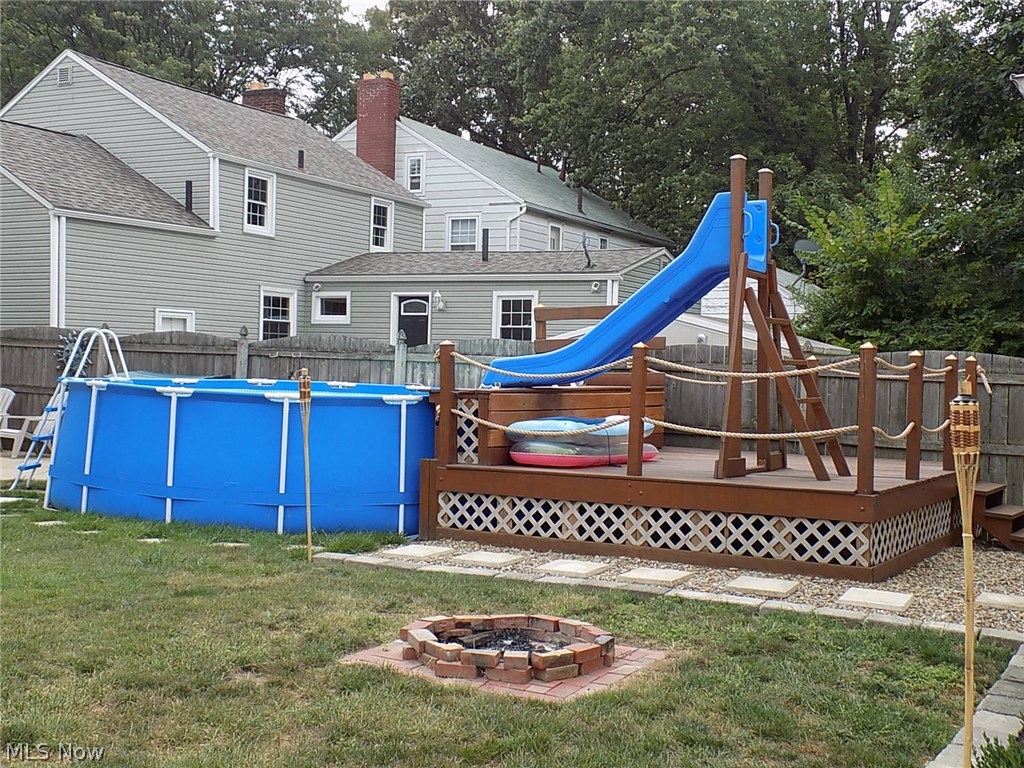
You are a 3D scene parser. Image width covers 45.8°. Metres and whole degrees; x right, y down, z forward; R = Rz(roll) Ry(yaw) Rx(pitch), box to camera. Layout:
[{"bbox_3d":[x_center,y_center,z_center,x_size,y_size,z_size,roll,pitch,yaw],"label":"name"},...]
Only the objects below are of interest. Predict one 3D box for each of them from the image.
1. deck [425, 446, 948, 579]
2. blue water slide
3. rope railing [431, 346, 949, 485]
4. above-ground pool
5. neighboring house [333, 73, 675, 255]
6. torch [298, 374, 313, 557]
[{"bbox_3d":[1.901,1.044,11.013,3.861,0.626,3.989,2,1,32],"label":"deck"},{"bbox_3d":[0.957,-0.753,10.627,2.541,1.615,0.571,2,1,32],"label":"blue water slide"},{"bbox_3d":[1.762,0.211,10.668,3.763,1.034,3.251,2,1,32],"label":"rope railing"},{"bbox_3d":[-2.131,0.630,12.411,4.720,1.200,4.720,1,1,0],"label":"above-ground pool"},{"bbox_3d":[-1.244,-3.568,36.723,9.000,8.500,11.900,2,1,26],"label":"neighboring house"},{"bbox_3d":[-1.525,0.603,8.970,0.090,1.440,0.090,-2,1,-10],"label":"torch"}]

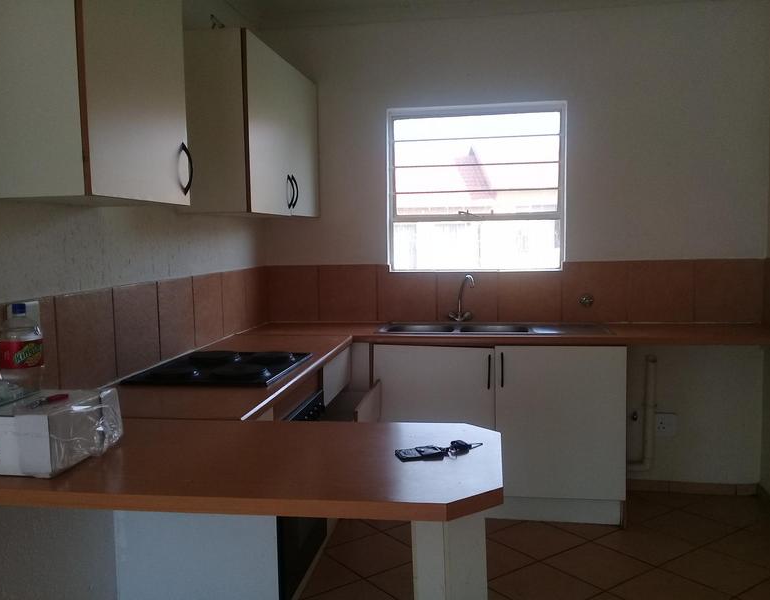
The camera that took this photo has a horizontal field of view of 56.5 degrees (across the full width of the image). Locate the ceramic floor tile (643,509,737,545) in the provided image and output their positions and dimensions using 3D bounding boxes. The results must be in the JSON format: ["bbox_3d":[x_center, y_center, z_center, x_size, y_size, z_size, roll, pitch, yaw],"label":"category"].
[{"bbox_3d":[1.453,1.084,3.435,0.333,0.010,0.333,-5,6,-35],"label":"ceramic floor tile"}]

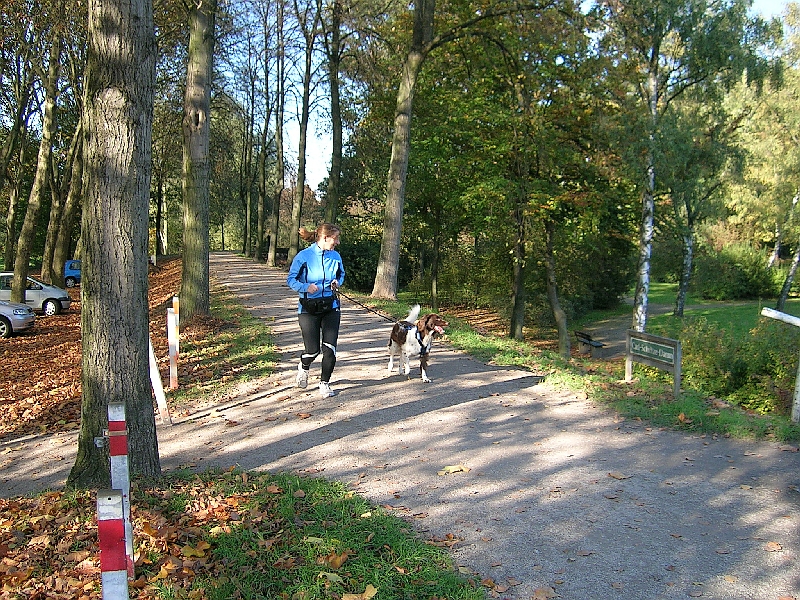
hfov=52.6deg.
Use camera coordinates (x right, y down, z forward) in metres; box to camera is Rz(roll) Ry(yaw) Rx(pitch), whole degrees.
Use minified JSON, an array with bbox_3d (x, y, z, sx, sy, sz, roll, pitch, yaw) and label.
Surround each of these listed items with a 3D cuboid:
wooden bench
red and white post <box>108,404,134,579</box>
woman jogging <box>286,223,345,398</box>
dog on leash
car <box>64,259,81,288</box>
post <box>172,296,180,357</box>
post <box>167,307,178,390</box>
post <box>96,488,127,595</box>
[{"bbox_3d":[6.429,1.491,27.266,0.600,0.800,1.750,-1,5,-7],"label":"wooden bench"},{"bbox_3d":[-1.248,0.865,3.636,0.074,0.810,0.070,-3,5,-17],"label":"red and white post"},{"bbox_3d":[-0.810,0.078,7.807,0.520,1.660,0.520,-2,5,-18],"label":"woman jogging"},{"bbox_3d":[0.167,0.461,8.688,0.330,0.730,0.840,-4,6,-37],"label":"dog on leash"},{"bbox_3d":[-16.988,-1.584,46.300,3.700,1.650,1.650,0,5,-5],"label":"car"},{"bbox_3d":[-2.663,0.347,9.616,0.075,0.800,0.065,-2,5,-18],"label":"post"},{"bbox_3d":[-2.255,0.487,8.056,0.075,0.800,0.070,-2,5,-18],"label":"post"},{"bbox_3d":[-0.870,0.985,2.484,0.074,0.800,0.070,-3,5,-17],"label":"post"}]

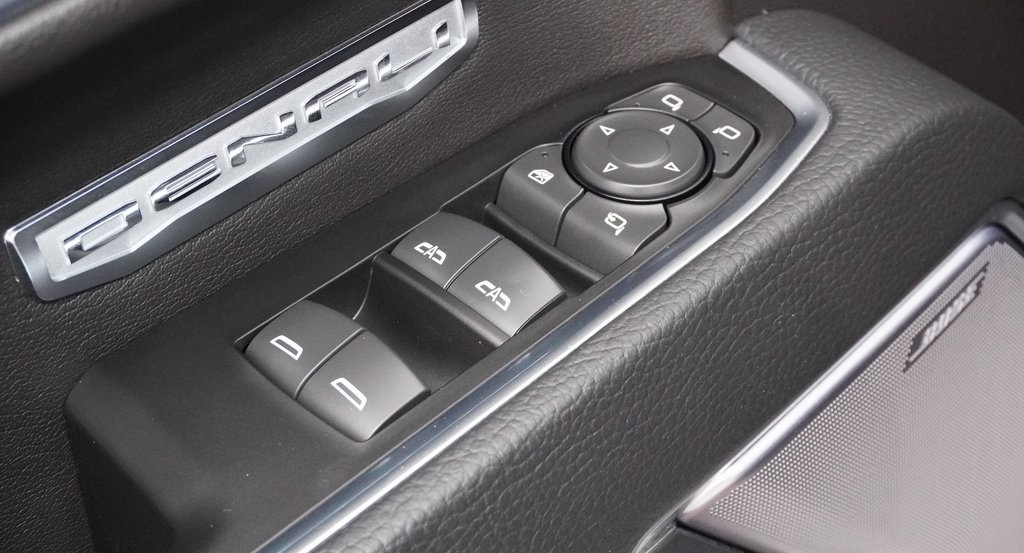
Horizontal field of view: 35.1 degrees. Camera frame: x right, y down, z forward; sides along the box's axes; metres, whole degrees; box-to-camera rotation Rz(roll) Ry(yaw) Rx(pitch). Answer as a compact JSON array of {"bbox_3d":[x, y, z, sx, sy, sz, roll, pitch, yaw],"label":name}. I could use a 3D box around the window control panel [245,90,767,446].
[{"bbox_3d":[0.004,-0.007,0.411,0.045,0.021,0.151,34,53,31],"label":"window control panel"}]

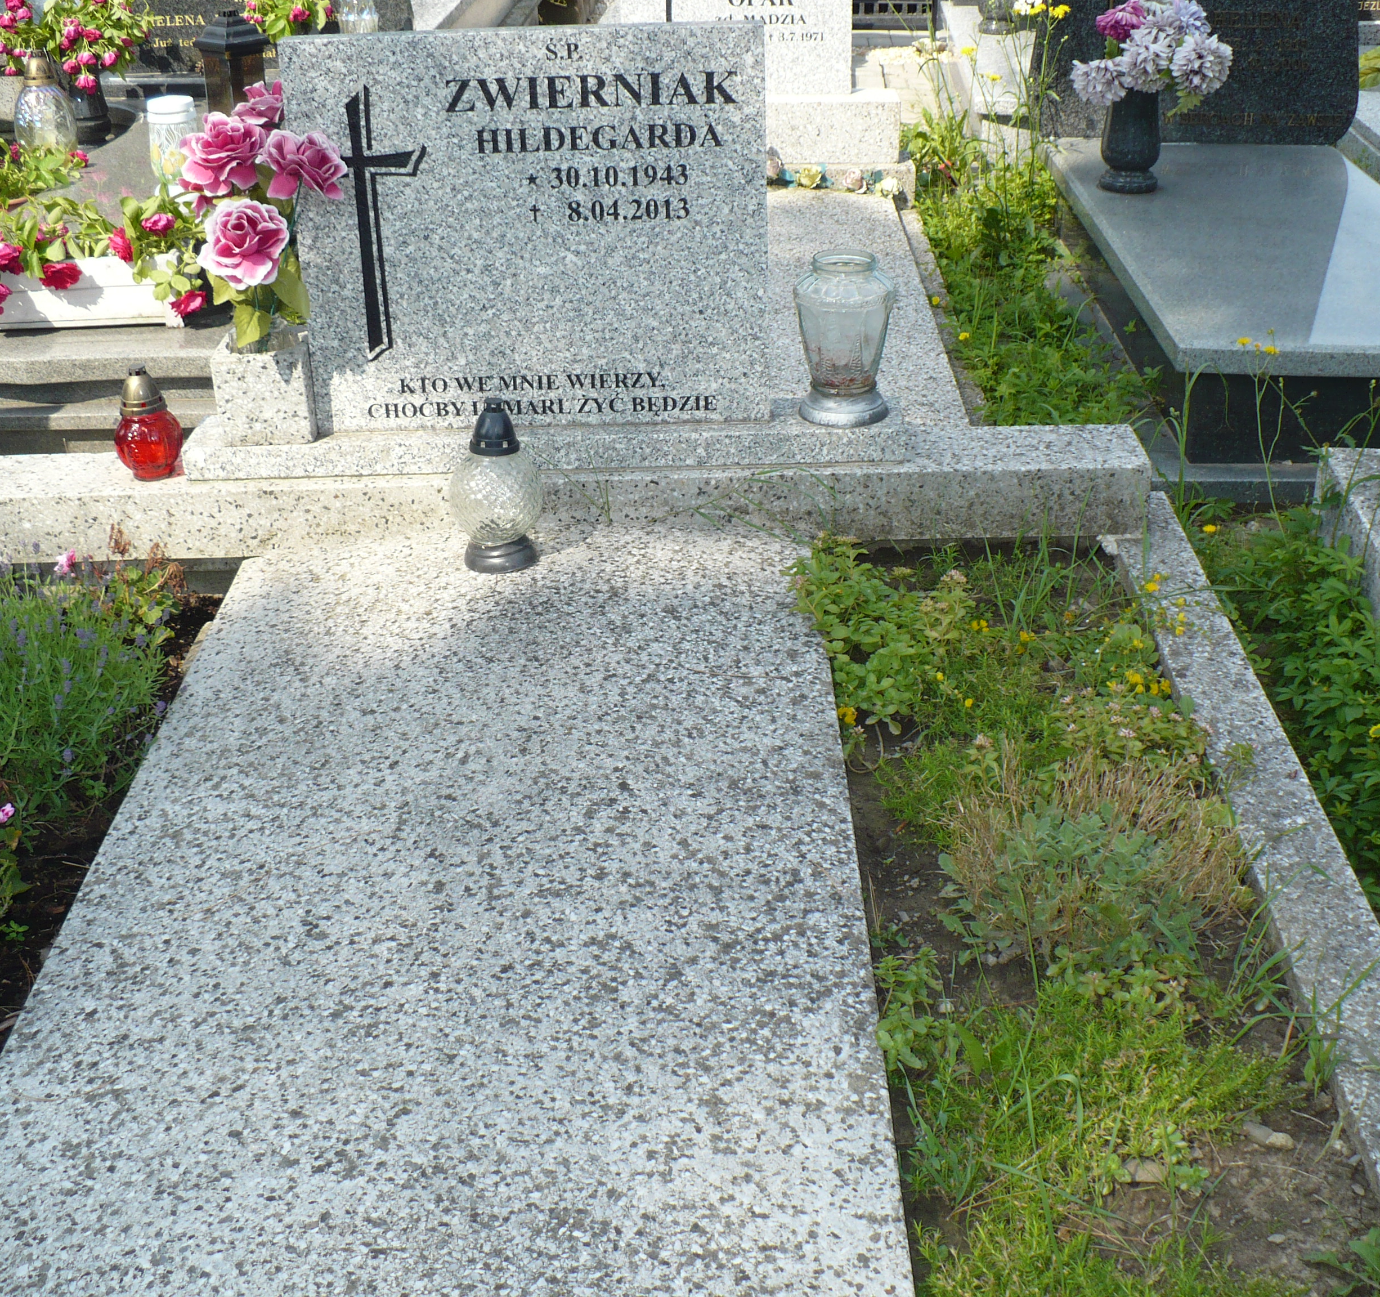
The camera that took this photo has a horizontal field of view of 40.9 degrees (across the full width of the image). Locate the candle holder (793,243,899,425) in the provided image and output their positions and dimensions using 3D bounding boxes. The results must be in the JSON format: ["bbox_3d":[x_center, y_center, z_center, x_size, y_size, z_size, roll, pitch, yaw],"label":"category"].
[{"bbox_3d":[0.218,-0.439,2.600,0.143,0.220,0.143,1,26,5],"label":"candle holder"}]

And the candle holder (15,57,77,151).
[{"bbox_3d":[-1.438,-1.197,4.089,0.136,0.212,0.136,-2,23,0],"label":"candle holder"}]

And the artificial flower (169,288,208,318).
[{"bbox_3d":[-0.944,-0.649,3.478,0.070,0.058,0.062,-8,27,-14],"label":"artificial flower"}]

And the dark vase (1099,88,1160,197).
[{"bbox_3d":[0.921,-1.054,3.834,0.128,0.196,0.128,-2,23,0],"label":"dark vase"}]

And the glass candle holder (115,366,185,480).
[{"bbox_3d":[-0.773,-0.322,2.617,0.096,0.150,0.096,-2,23,0],"label":"glass candle holder"}]

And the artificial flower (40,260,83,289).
[{"bbox_3d":[-1.074,-0.638,3.156,0.074,0.054,0.065,-2,23,0],"label":"artificial flower"}]

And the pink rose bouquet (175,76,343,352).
[{"bbox_3d":[-0.574,-0.581,2.465,0.210,0.340,0.190,-2,23,0],"label":"pink rose bouquet"}]

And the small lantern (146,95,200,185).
[{"bbox_3d":[-1.107,-1.078,3.970,0.107,0.205,0.107,-8,27,-13],"label":"small lantern"}]

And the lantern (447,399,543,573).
[{"bbox_3d":[-0.266,-0.224,2.546,0.132,0.226,0.132,-4,26,-6],"label":"lantern"}]

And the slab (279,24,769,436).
[{"bbox_3d":[-0.200,-0.535,2.391,0.600,0.497,0.065,-2,20,1],"label":"slab"}]

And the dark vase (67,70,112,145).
[{"bbox_3d":[-1.485,-1.364,4.567,0.117,0.220,0.117,-9,27,-15],"label":"dark vase"}]

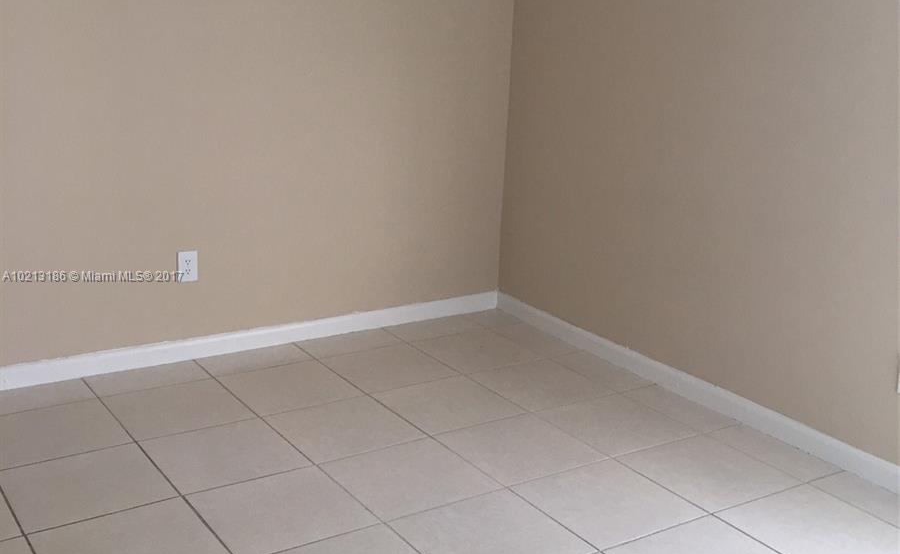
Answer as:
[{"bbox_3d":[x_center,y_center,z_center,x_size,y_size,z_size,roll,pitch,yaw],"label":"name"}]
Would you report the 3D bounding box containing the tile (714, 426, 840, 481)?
[{"bbox_3d":[1.095,0.599,3.452,0.190,0.010,0.425,-8,18,-33],"label":"tile"}]

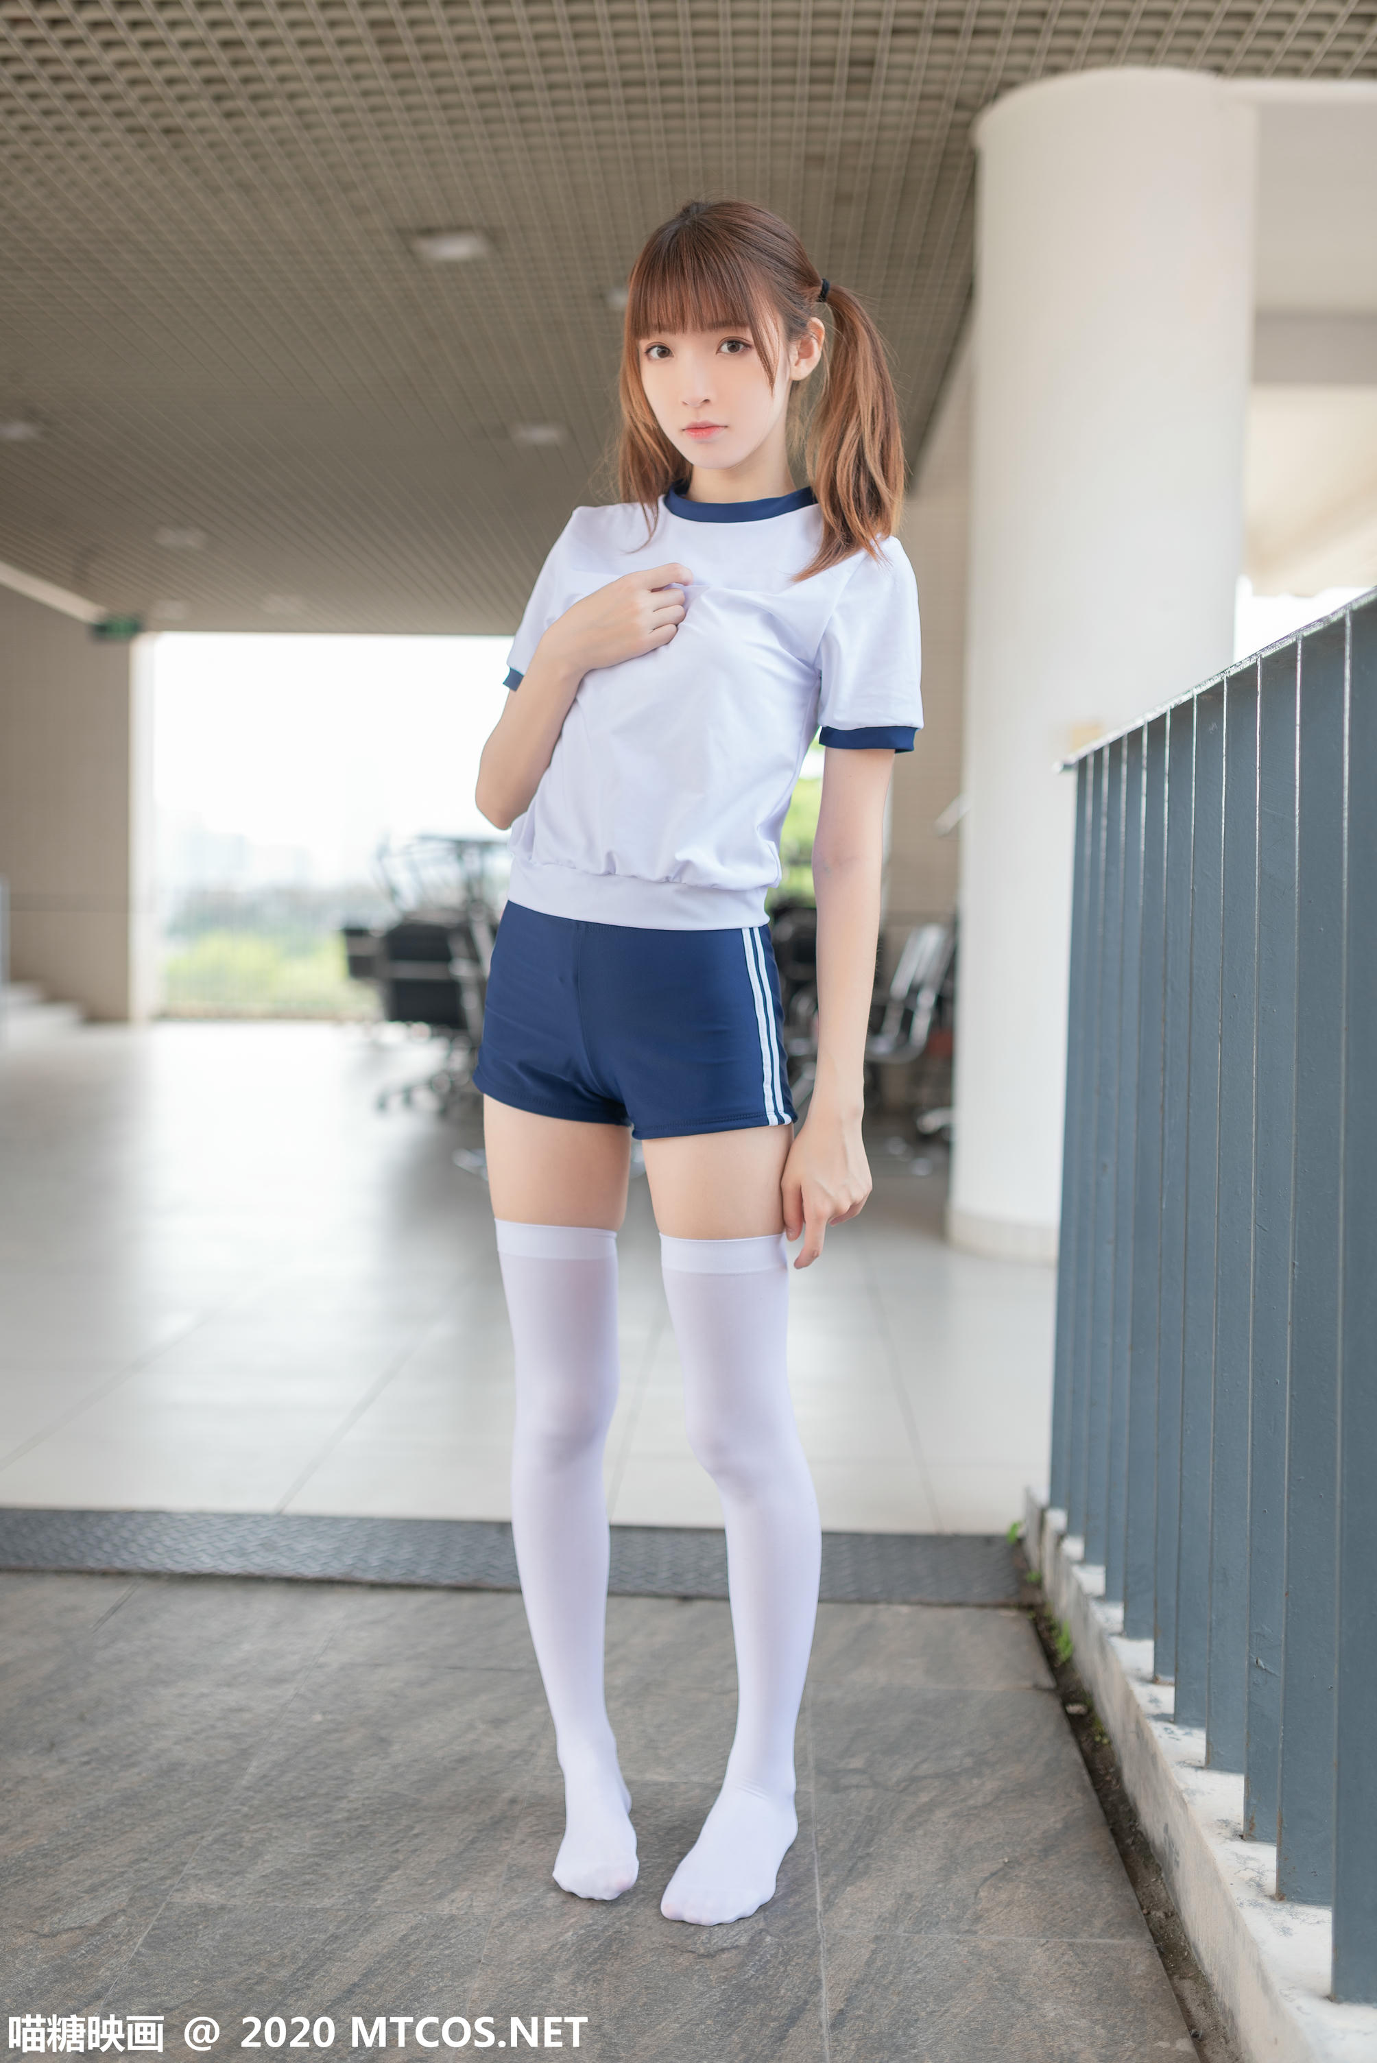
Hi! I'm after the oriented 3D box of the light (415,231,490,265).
[{"bbox_3d":[-0.795,-2.641,6.750,0.260,0.070,0.260,1,3,2],"label":"light"}]

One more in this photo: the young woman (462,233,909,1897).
[{"bbox_3d":[0.005,0.014,1.960,0.420,1.610,0.330,2,3,19],"label":"young woman"}]

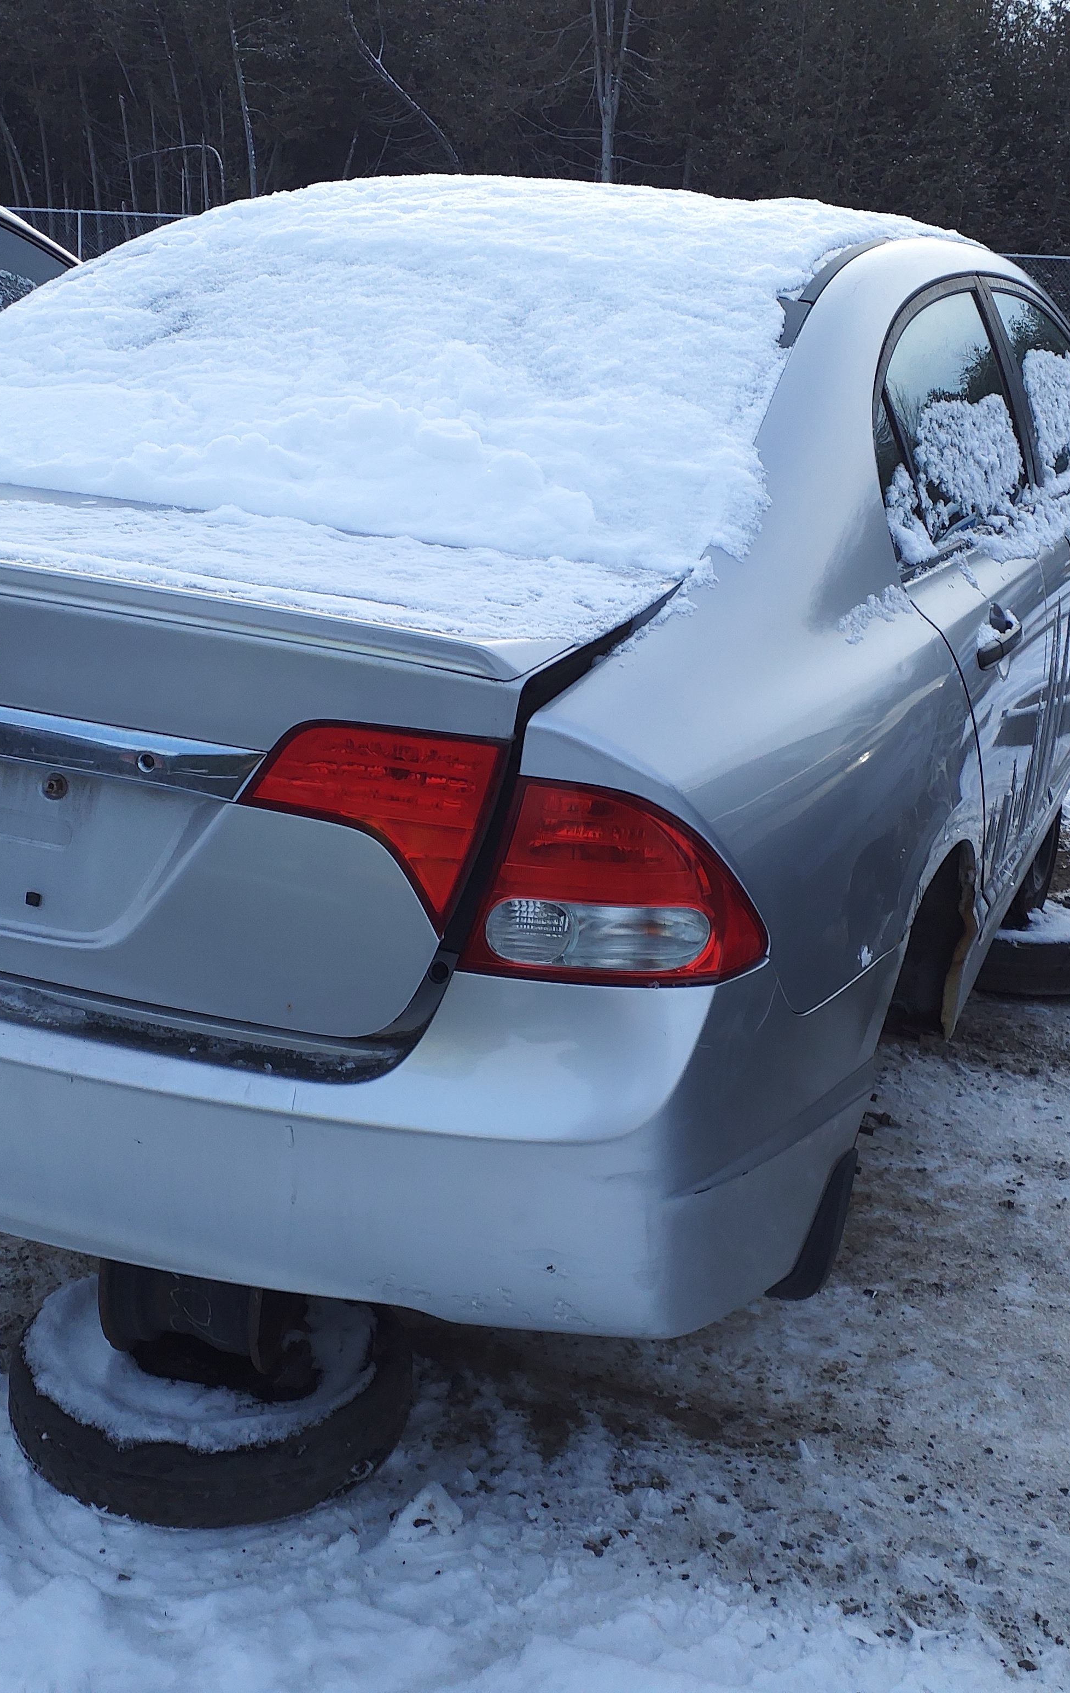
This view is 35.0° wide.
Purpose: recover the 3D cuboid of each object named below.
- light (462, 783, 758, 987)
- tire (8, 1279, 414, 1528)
[{"bbox_3d":[0.091,0.027,1.569,0.273,0.242,0.237,11,22,21],"label":"light"},{"bbox_3d":[-0.493,0.796,2.651,0.610,0.170,0.610,1,20,0],"label":"tire"}]

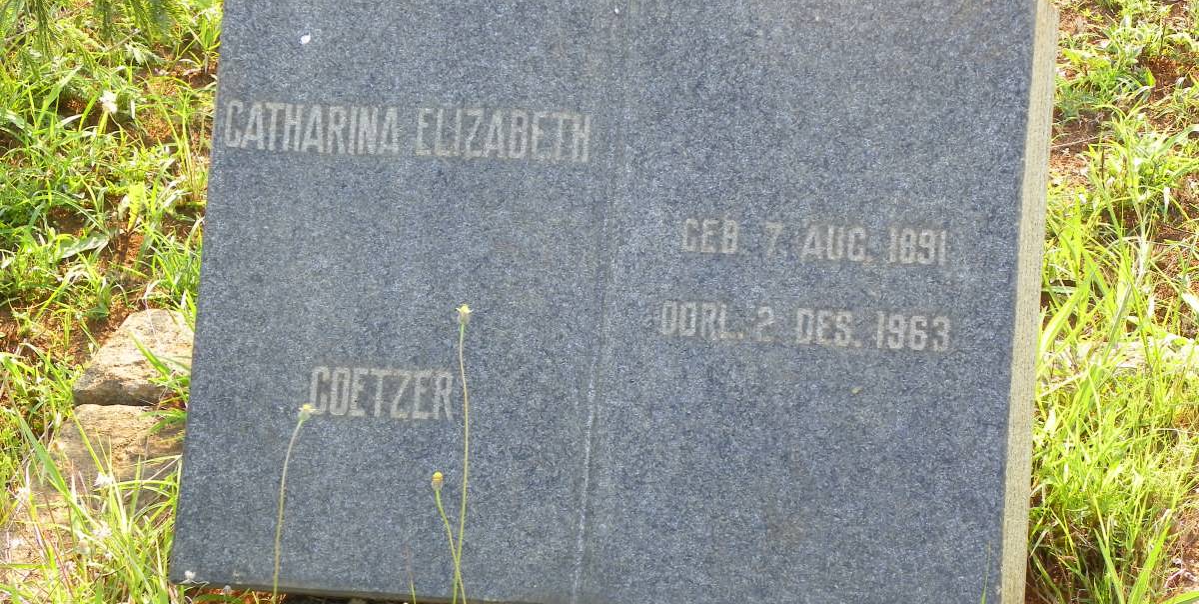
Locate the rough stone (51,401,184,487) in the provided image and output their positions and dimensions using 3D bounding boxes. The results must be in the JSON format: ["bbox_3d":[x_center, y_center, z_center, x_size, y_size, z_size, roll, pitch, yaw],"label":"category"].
[{"bbox_3d":[-0.388,0.118,2.250,0.120,0.060,0.090,9,30,15],"label":"rough stone"}]

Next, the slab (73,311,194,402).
[{"bbox_3d":[-0.391,0.049,2.350,0.105,0.050,0.120,9,30,15],"label":"slab"}]

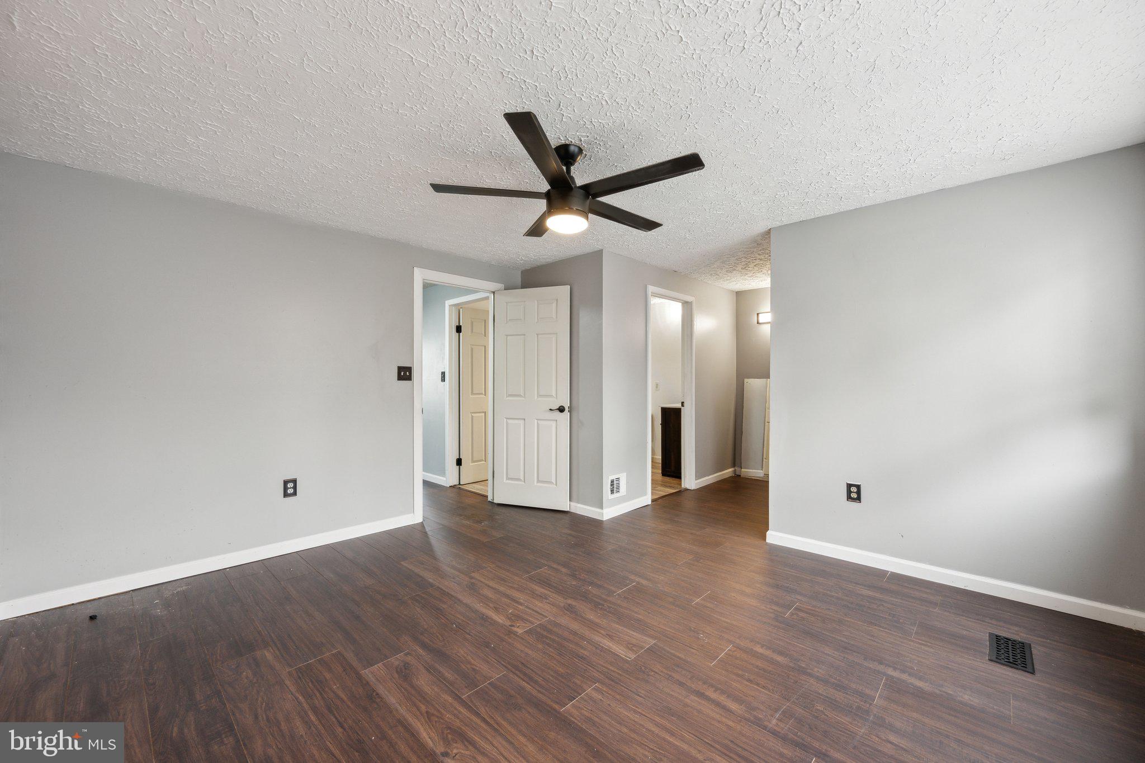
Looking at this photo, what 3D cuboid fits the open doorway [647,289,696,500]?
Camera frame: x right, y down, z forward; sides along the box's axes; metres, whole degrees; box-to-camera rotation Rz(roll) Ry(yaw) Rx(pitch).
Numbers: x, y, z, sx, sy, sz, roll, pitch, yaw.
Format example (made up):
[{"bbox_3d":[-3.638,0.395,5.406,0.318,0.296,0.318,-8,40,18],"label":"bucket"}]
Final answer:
[{"bbox_3d":[0.977,0.132,4.563,0.131,2.078,0.921,0,0,44],"label":"open doorway"}]

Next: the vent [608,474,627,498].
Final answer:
[{"bbox_3d":[0.394,0.909,3.878,0.020,0.195,0.243,0,0,44],"label":"vent"}]

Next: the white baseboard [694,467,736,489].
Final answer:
[{"bbox_3d":[1.674,1.127,5.210,0.019,0.086,0.973,0,0,44],"label":"white baseboard"}]

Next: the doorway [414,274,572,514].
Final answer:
[{"bbox_3d":[-0.697,0.114,3.886,0.825,2.115,1.133,0,0,44],"label":"doorway"}]

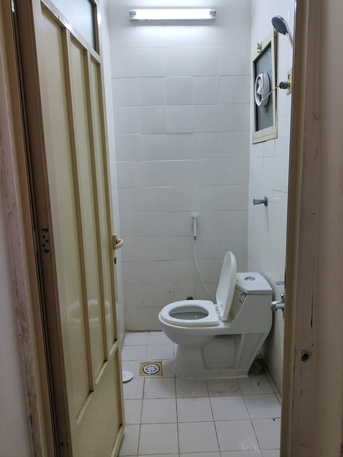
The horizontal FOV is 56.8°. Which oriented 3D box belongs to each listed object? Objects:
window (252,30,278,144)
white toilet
[{"bbox_3d":[0.604,-0.870,2.053,0.060,0.600,0.500,-1,10,0],"label":"window"},{"bbox_3d":[0.274,0.568,2.153,0.725,0.830,0.370,-1,10,0],"label":"white toilet"}]

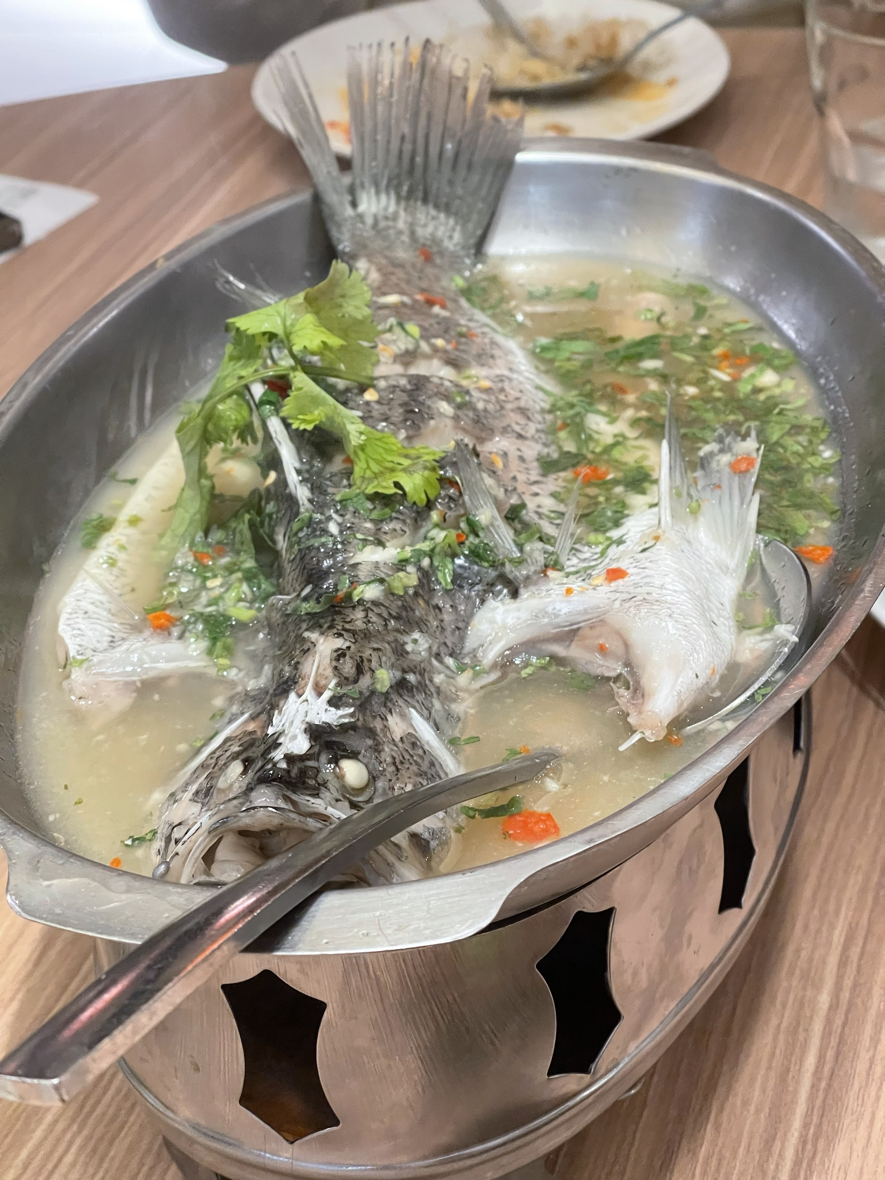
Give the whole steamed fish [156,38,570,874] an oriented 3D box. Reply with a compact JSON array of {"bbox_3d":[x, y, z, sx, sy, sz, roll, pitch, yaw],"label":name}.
[{"bbox_3d":[-0.014,-0.050,0.616,0.093,0.078,0.372,-3,34,5],"label":"whole steamed fish"}]

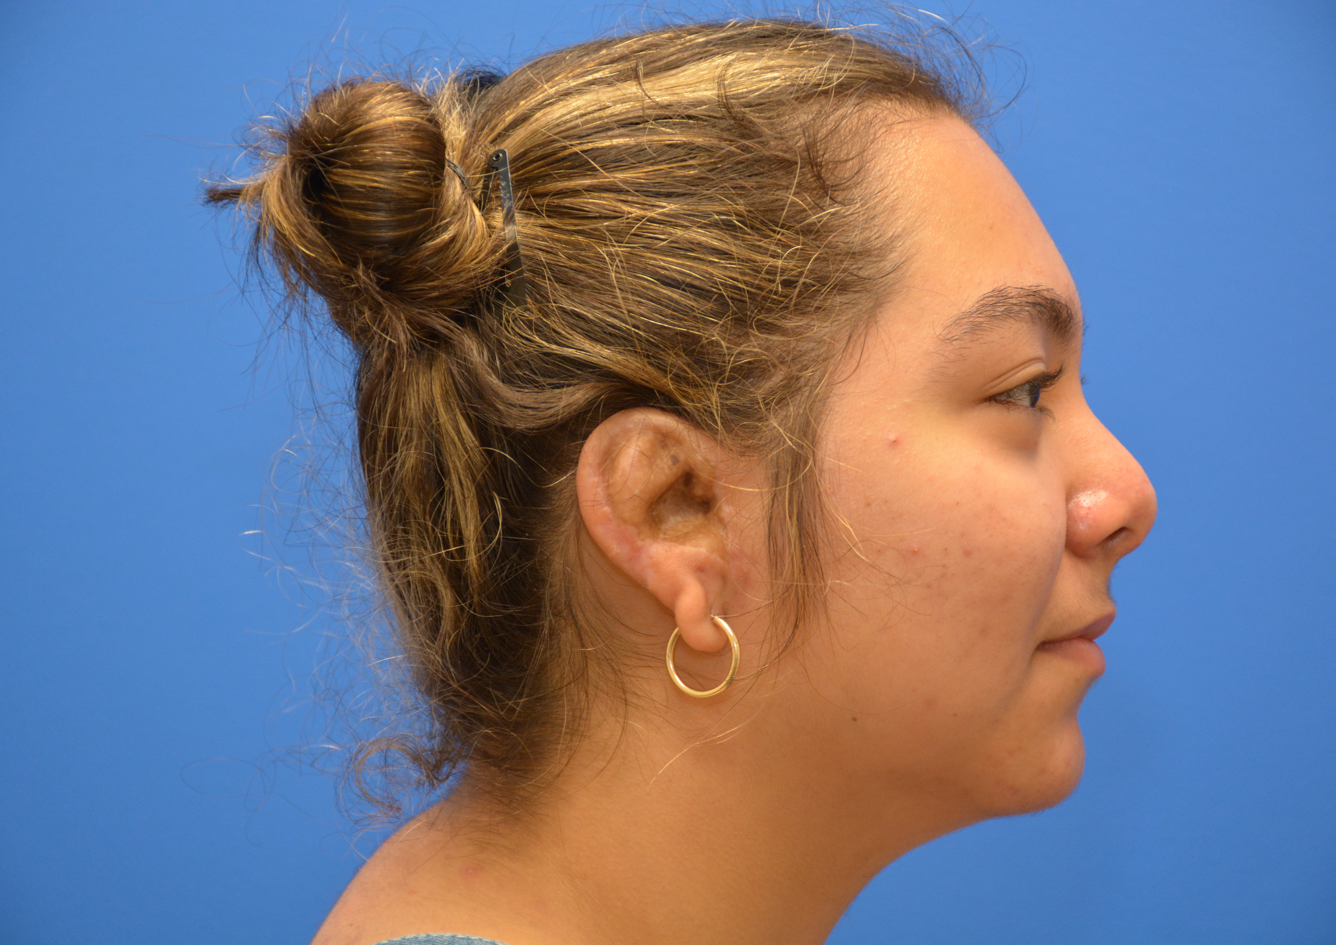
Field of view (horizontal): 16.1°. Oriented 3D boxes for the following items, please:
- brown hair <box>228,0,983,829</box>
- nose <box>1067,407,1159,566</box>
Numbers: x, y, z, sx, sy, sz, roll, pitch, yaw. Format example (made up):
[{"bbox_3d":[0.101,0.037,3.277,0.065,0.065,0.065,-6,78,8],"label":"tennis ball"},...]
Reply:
[{"bbox_3d":[-0.021,-0.016,1.260,0.203,0.211,0.168,0,0,7],"label":"brown hair"},{"bbox_3d":[0.116,0.004,1.243,0.025,0.042,0.036,0,0,7],"label":"nose"}]

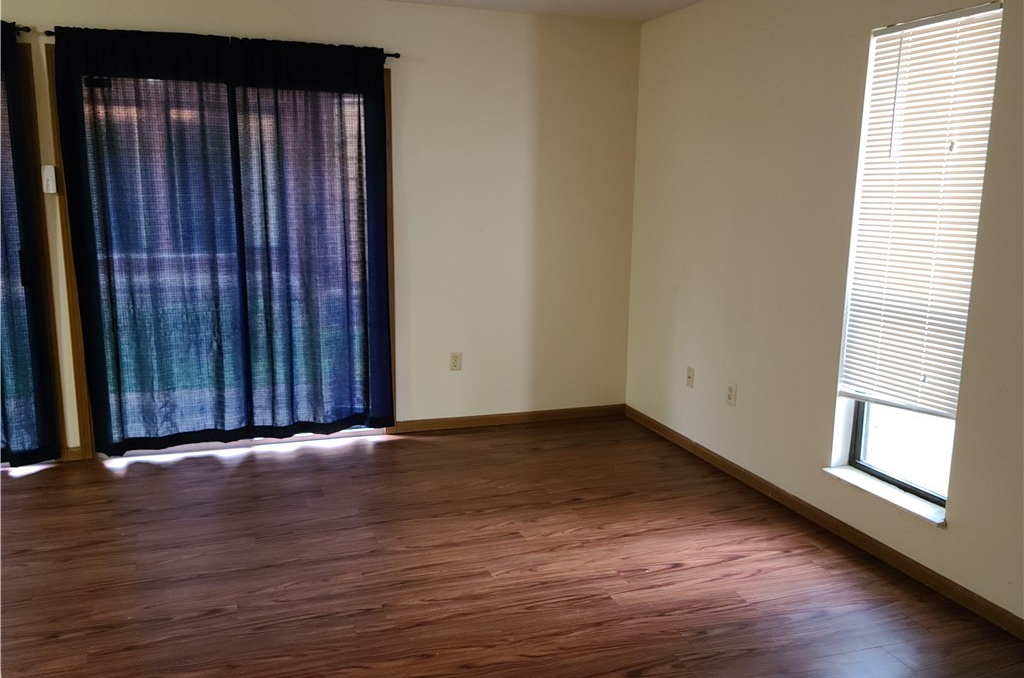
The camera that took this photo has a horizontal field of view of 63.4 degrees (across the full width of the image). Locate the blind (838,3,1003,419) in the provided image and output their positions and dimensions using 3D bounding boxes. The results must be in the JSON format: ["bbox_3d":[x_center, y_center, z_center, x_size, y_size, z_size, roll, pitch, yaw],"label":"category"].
[{"bbox_3d":[1.515,-0.444,3.118,0.040,1.450,0.596,-3,11,-19],"label":"blind"}]

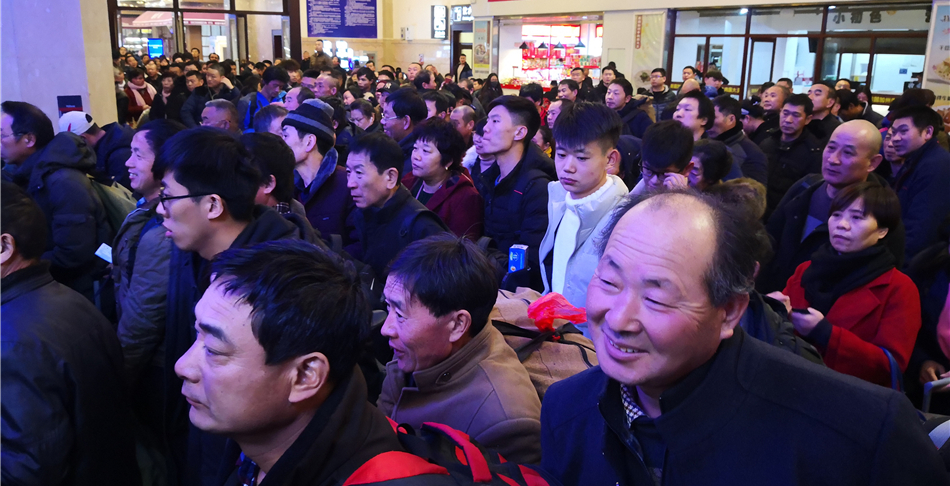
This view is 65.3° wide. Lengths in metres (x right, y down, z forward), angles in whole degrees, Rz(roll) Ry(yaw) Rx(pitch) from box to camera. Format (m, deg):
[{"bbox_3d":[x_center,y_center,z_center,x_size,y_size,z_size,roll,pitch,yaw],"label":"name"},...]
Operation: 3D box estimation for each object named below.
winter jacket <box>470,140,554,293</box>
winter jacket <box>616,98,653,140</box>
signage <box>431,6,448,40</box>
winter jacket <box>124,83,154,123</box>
[{"bbox_3d":[0.181,-0.065,3.170,0.330,0.710,0.520,-11,19,-36],"label":"winter jacket"},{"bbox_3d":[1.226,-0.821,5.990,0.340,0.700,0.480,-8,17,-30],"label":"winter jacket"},{"bbox_3d":[-0.819,-5.090,17.100,0.420,0.780,0.130,-10,18,-34],"label":"signage"},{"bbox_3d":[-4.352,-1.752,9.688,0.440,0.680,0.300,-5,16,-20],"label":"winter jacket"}]

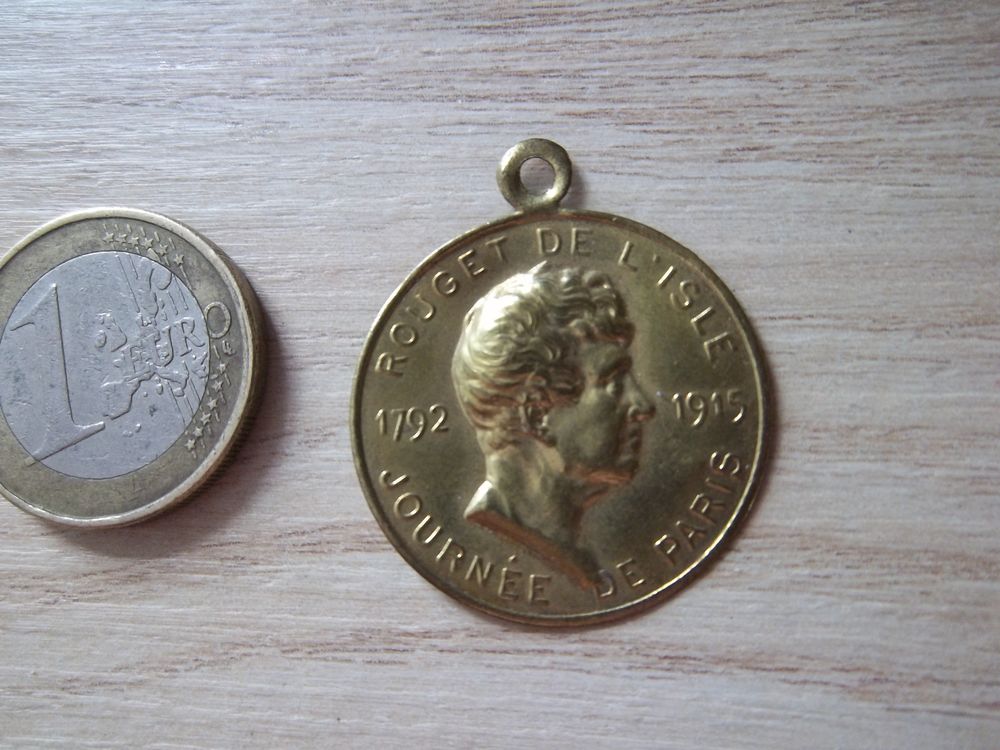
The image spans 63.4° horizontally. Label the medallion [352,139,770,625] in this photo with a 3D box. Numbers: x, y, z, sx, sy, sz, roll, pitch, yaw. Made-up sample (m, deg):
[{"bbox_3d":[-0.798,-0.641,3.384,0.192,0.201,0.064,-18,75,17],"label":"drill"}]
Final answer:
[{"bbox_3d":[0.003,0.000,0.055,0.028,0.002,0.033,-7,83,7],"label":"medallion"}]

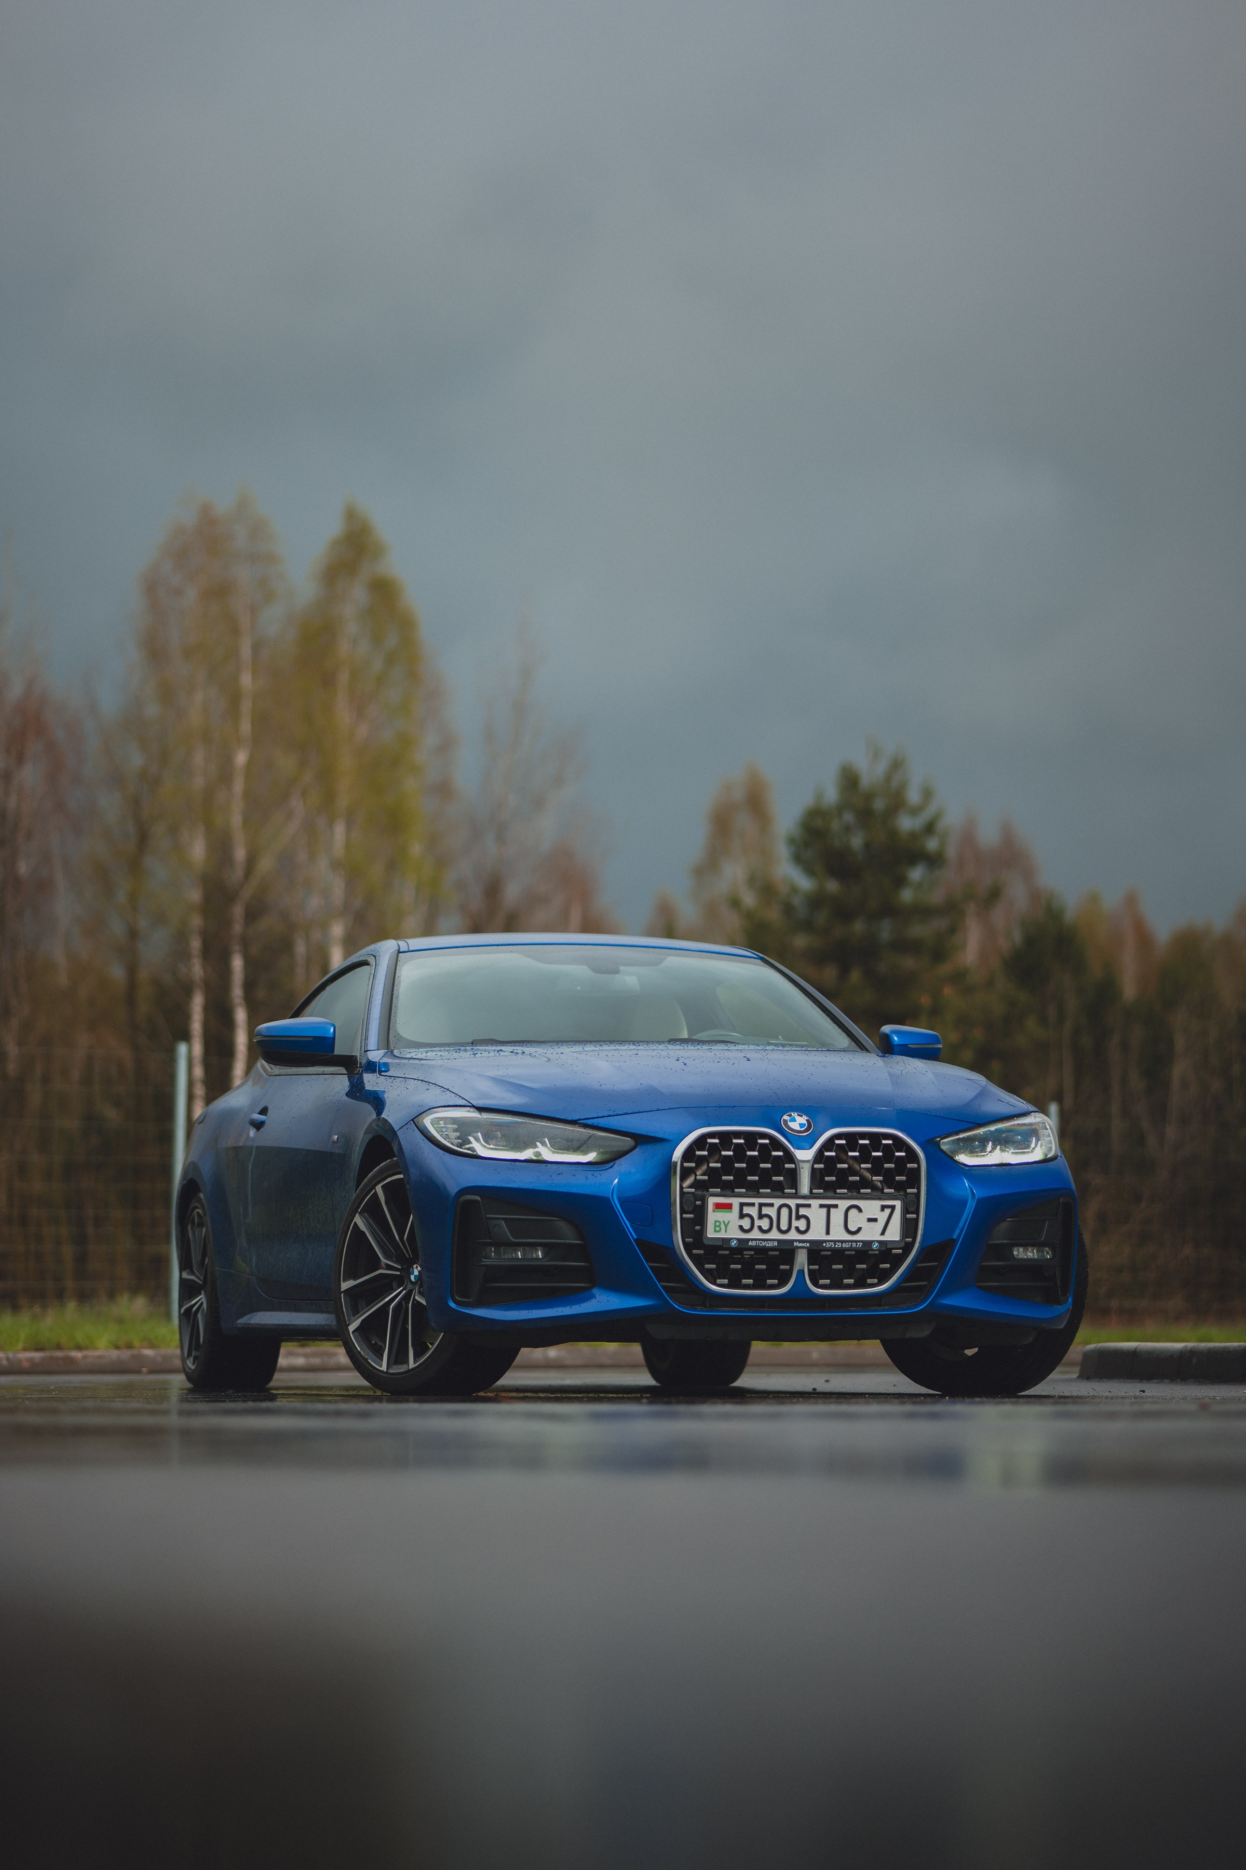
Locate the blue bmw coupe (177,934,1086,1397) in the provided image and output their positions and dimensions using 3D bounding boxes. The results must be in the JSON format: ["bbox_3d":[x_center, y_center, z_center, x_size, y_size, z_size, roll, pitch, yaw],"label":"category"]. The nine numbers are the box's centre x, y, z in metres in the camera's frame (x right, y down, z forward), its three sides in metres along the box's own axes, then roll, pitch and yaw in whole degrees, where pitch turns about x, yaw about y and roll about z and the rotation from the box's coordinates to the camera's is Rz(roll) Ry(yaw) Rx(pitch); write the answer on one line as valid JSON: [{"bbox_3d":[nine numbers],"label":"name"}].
[{"bbox_3d":[-0.183,0.698,13.520,1.960,1.390,4.760,1,-6,-16],"label":"blue bmw coupe"}]

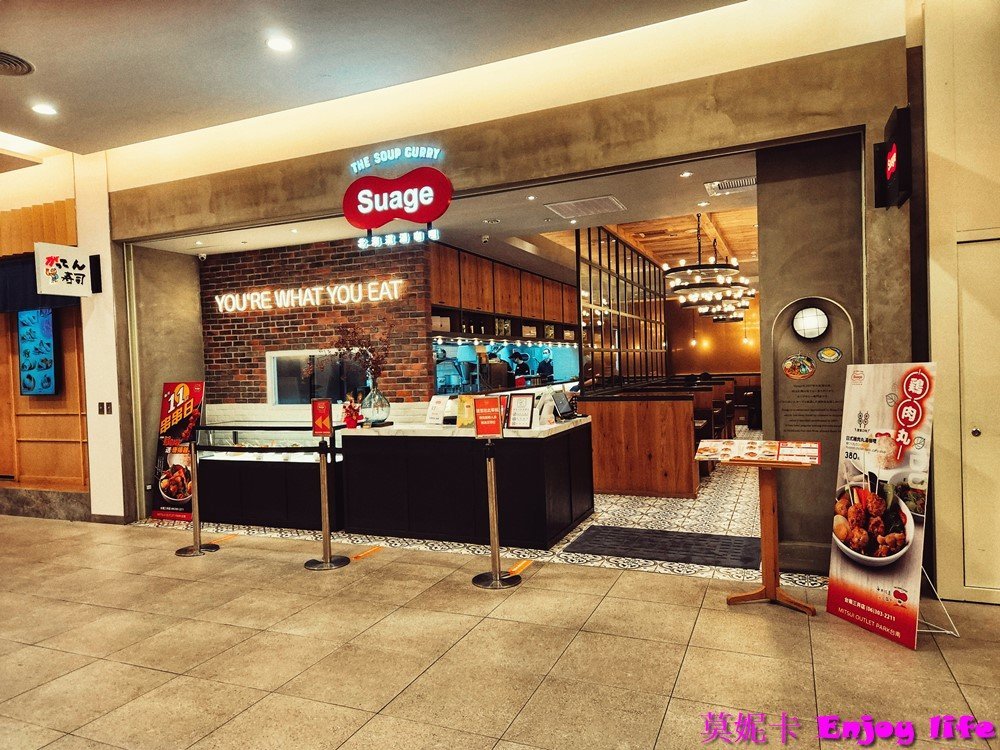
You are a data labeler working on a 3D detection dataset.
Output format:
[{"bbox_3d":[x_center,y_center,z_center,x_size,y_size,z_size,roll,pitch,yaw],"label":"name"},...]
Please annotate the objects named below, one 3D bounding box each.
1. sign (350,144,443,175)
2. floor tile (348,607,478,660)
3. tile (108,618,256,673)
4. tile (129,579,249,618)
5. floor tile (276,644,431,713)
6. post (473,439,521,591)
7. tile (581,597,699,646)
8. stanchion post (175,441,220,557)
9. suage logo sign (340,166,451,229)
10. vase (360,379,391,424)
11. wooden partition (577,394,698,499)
[{"bbox_3d":[-0.906,-1.845,5.675,0.900,0.170,0.060,-1,1,23],"label":"sign"},{"bbox_3d":[-0.482,1.521,3.932,0.600,0.012,0.600,-2,1,23],"label":"floor tile"},{"bbox_3d":[-1.810,1.558,3.838,0.598,0.012,0.596,-2,1,23],"label":"tile"},{"bbox_3d":[-2.126,1.561,4.632,0.600,0.015,0.600,-1,1,23],"label":"tile"},{"bbox_3d":[-0.709,1.532,3.371,0.600,0.015,0.600,-1,1,23],"label":"floor tile"},{"bbox_3d":[-0.039,0.986,4.761,0.355,1.000,0.355,-2,1,0],"label":"post"},{"bbox_3d":[0.866,1.475,4.000,0.600,0.015,0.600,-1,1,23],"label":"tile"},{"bbox_3d":[-2.691,1.061,5.866,0.355,1.000,0.355,-2,1,23],"label":"stanchion post"},{"bbox_3d":[-0.865,-1.458,5.516,1.040,0.445,0.100,-2,1,23],"label":"suage logo sign"},{"bbox_3d":[-1.270,0.259,6.750,0.295,0.455,0.295,-2,1,0],"label":"vase"},{"bbox_3d":[1.570,0.816,7.654,1.340,1.145,0.160,-2,1,23],"label":"wooden partition"}]

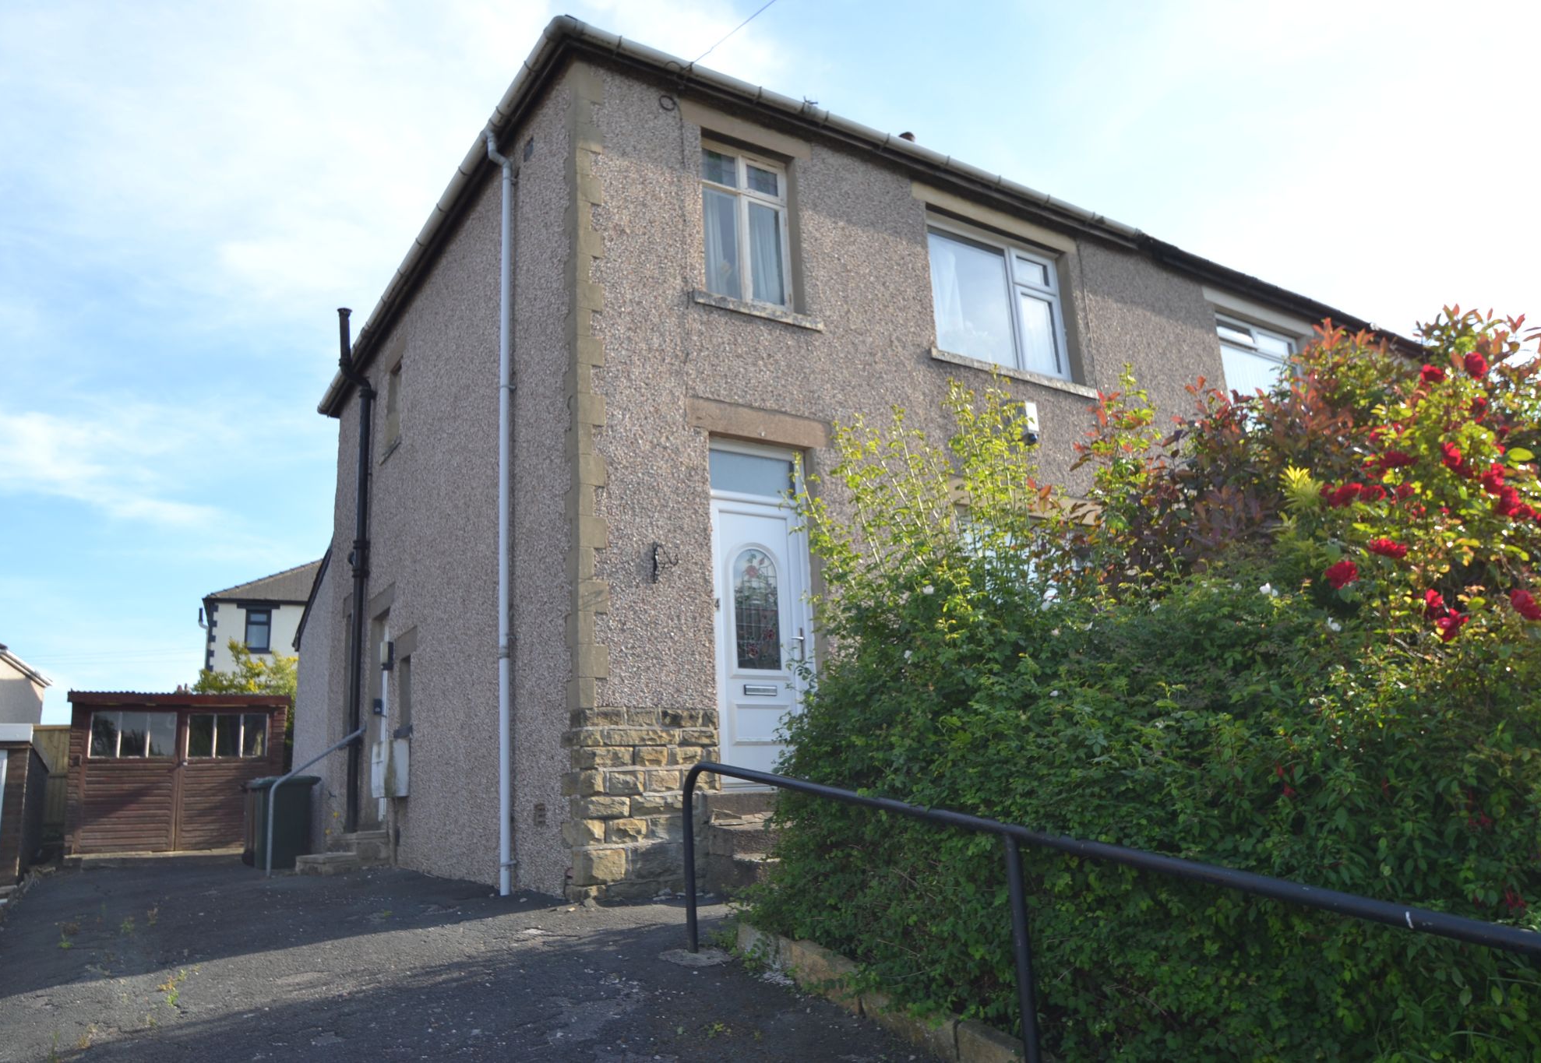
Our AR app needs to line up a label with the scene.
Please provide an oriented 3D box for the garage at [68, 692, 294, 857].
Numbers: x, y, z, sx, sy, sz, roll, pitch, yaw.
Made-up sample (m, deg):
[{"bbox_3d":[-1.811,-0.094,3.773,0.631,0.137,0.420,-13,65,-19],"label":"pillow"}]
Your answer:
[{"bbox_3d":[-9.411,3.851,16.599,2.720,2.120,4.400,6,-17,-33],"label":"garage"}]

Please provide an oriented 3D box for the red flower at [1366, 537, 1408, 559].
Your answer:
[{"bbox_3d":[1.682,0.046,2.900,0.105,0.060,0.095,-11,-16,30],"label":"red flower"}]

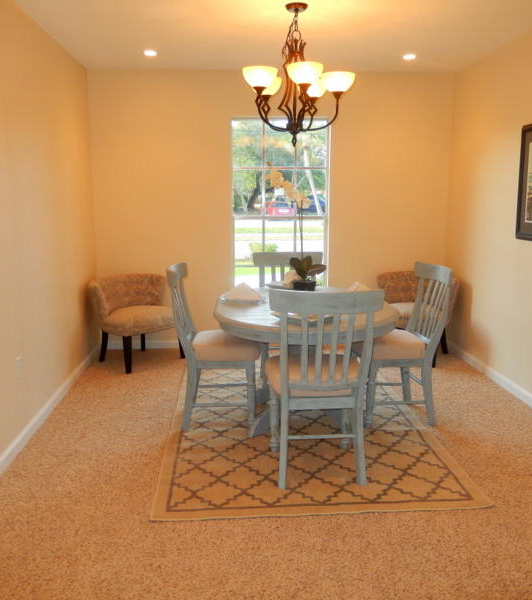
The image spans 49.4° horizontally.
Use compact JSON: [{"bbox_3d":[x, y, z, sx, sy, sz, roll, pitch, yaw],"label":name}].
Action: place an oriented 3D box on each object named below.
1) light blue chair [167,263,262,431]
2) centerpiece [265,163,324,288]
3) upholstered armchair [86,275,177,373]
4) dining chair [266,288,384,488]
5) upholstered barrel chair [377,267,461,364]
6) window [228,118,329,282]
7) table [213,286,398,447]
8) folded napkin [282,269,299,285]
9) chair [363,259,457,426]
[{"bbox_3d":[-0.312,0.269,3.650,0.518,0.969,0.511,-1,10,-4],"label":"light blue chair"},{"bbox_3d":[0.184,-0.390,3.479,0.350,0.854,0.238,-1,10,-4],"label":"centerpiece"},{"bbox_3d":[-1.101,0.169,4.917,0.616,0.714,0.714,9,14,40],"label":"upholstered armchair"},{"bbox_3d":[0.259,0.396,2.942,0.518,0.969,0.518,-1,10,-4],"label":"dining chair"},{"bbox_3d":[1.317,0.140,5.059,0.714,0.714,0.616,7,13,34],"label":"upholstered barrel chair"},{"bbox_3d":[0.128,-0.730,5.252,0.870,1.760,0.100,-1,10,-4],"label":"window"},{"bbox_3d":[0.247,0.399,3.584,1.134,0.735,1.134,-1,10,-4],"label":"table"},{"bbox_3d":[0.208,-0.143,3.925,0.182,0.112,0.140,-1,10,-4],"label":"folded napkin"},{"bbox_3d":[0.823,0.262,3.678,0.518,0.969,0.518,-1,10,-4],"label":"chair"}]

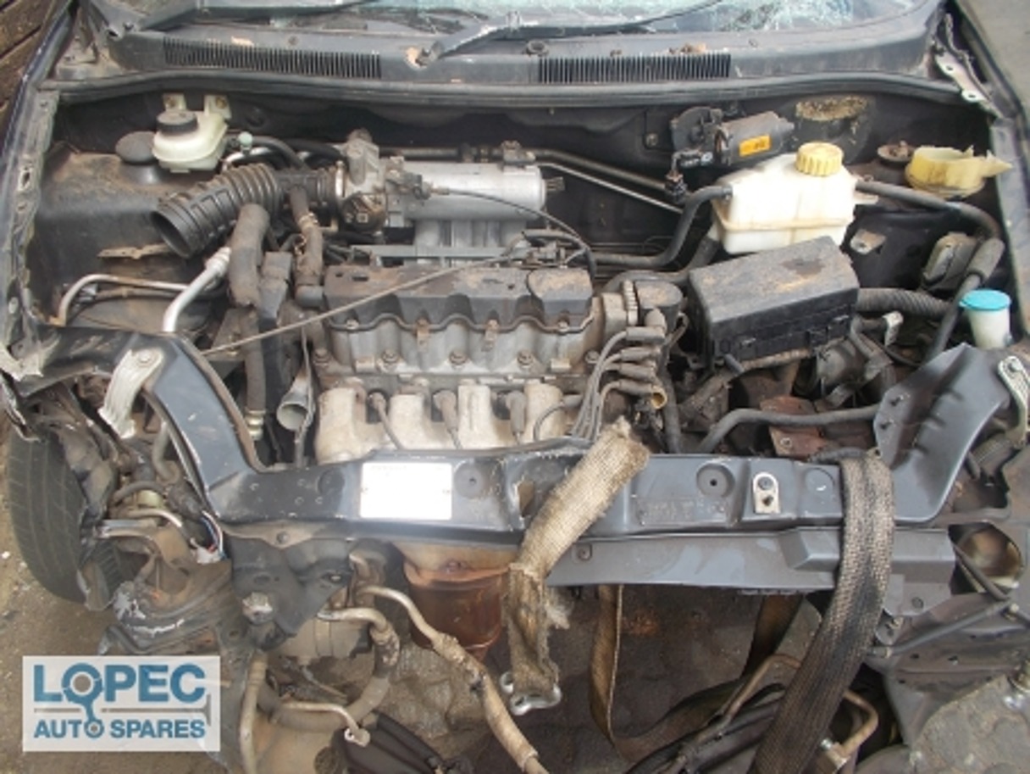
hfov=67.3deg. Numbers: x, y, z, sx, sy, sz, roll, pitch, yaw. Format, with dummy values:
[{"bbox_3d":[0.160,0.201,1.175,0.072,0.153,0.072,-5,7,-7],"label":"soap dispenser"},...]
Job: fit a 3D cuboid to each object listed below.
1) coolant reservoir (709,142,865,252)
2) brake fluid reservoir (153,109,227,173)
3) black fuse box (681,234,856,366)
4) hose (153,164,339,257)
[{"bbox_3d":[0.379,-0.289,1.112,0.195,0.145,0.130,-2,39,-2],"label":"coolant reservoir"},{"bbox_3d":[-0.470,-0.369,1.127,0.090,0.072,0.110,2,39,2],"label":"brake fluid reservoir"},{"bbox_3d":[0.336,-0.112,1.015,0.180,0.081,0.103,-12,48,4],"label":"black fuse box"},{"bbox_3d":[-0.340,-0.246,1.012,0.235,0.085,0.090,-26,45,-29],"label":"hose"}]

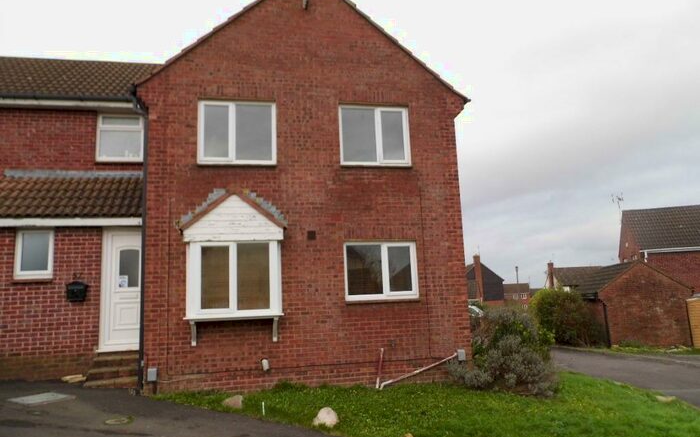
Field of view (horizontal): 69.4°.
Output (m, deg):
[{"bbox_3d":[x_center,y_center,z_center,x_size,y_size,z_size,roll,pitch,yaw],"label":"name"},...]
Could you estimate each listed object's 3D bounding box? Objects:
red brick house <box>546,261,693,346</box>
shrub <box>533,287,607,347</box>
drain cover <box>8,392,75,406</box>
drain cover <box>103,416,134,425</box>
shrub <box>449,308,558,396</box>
[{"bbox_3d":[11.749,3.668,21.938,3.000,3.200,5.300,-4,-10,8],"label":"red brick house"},{"bbox_3d":[8.775,3.976,20.300,2.600,2.200,2.100,-4,-10,8],"label":"shrub"},{"bbox_3d":[-4.257,2.500,6.982,0.500,0.050,0.700,-1,-10,18],"label":"drain cover"},{"bbox_3d":[-2.690,2.368,5.898,0.320,0.030,0.320,-1,-10,-11],"label":"drain cover"},{"bbox_3d":[2.553,2.264,8.820,1.750,1.320,1.500,-5,-10,15],"label":"shrub"}]

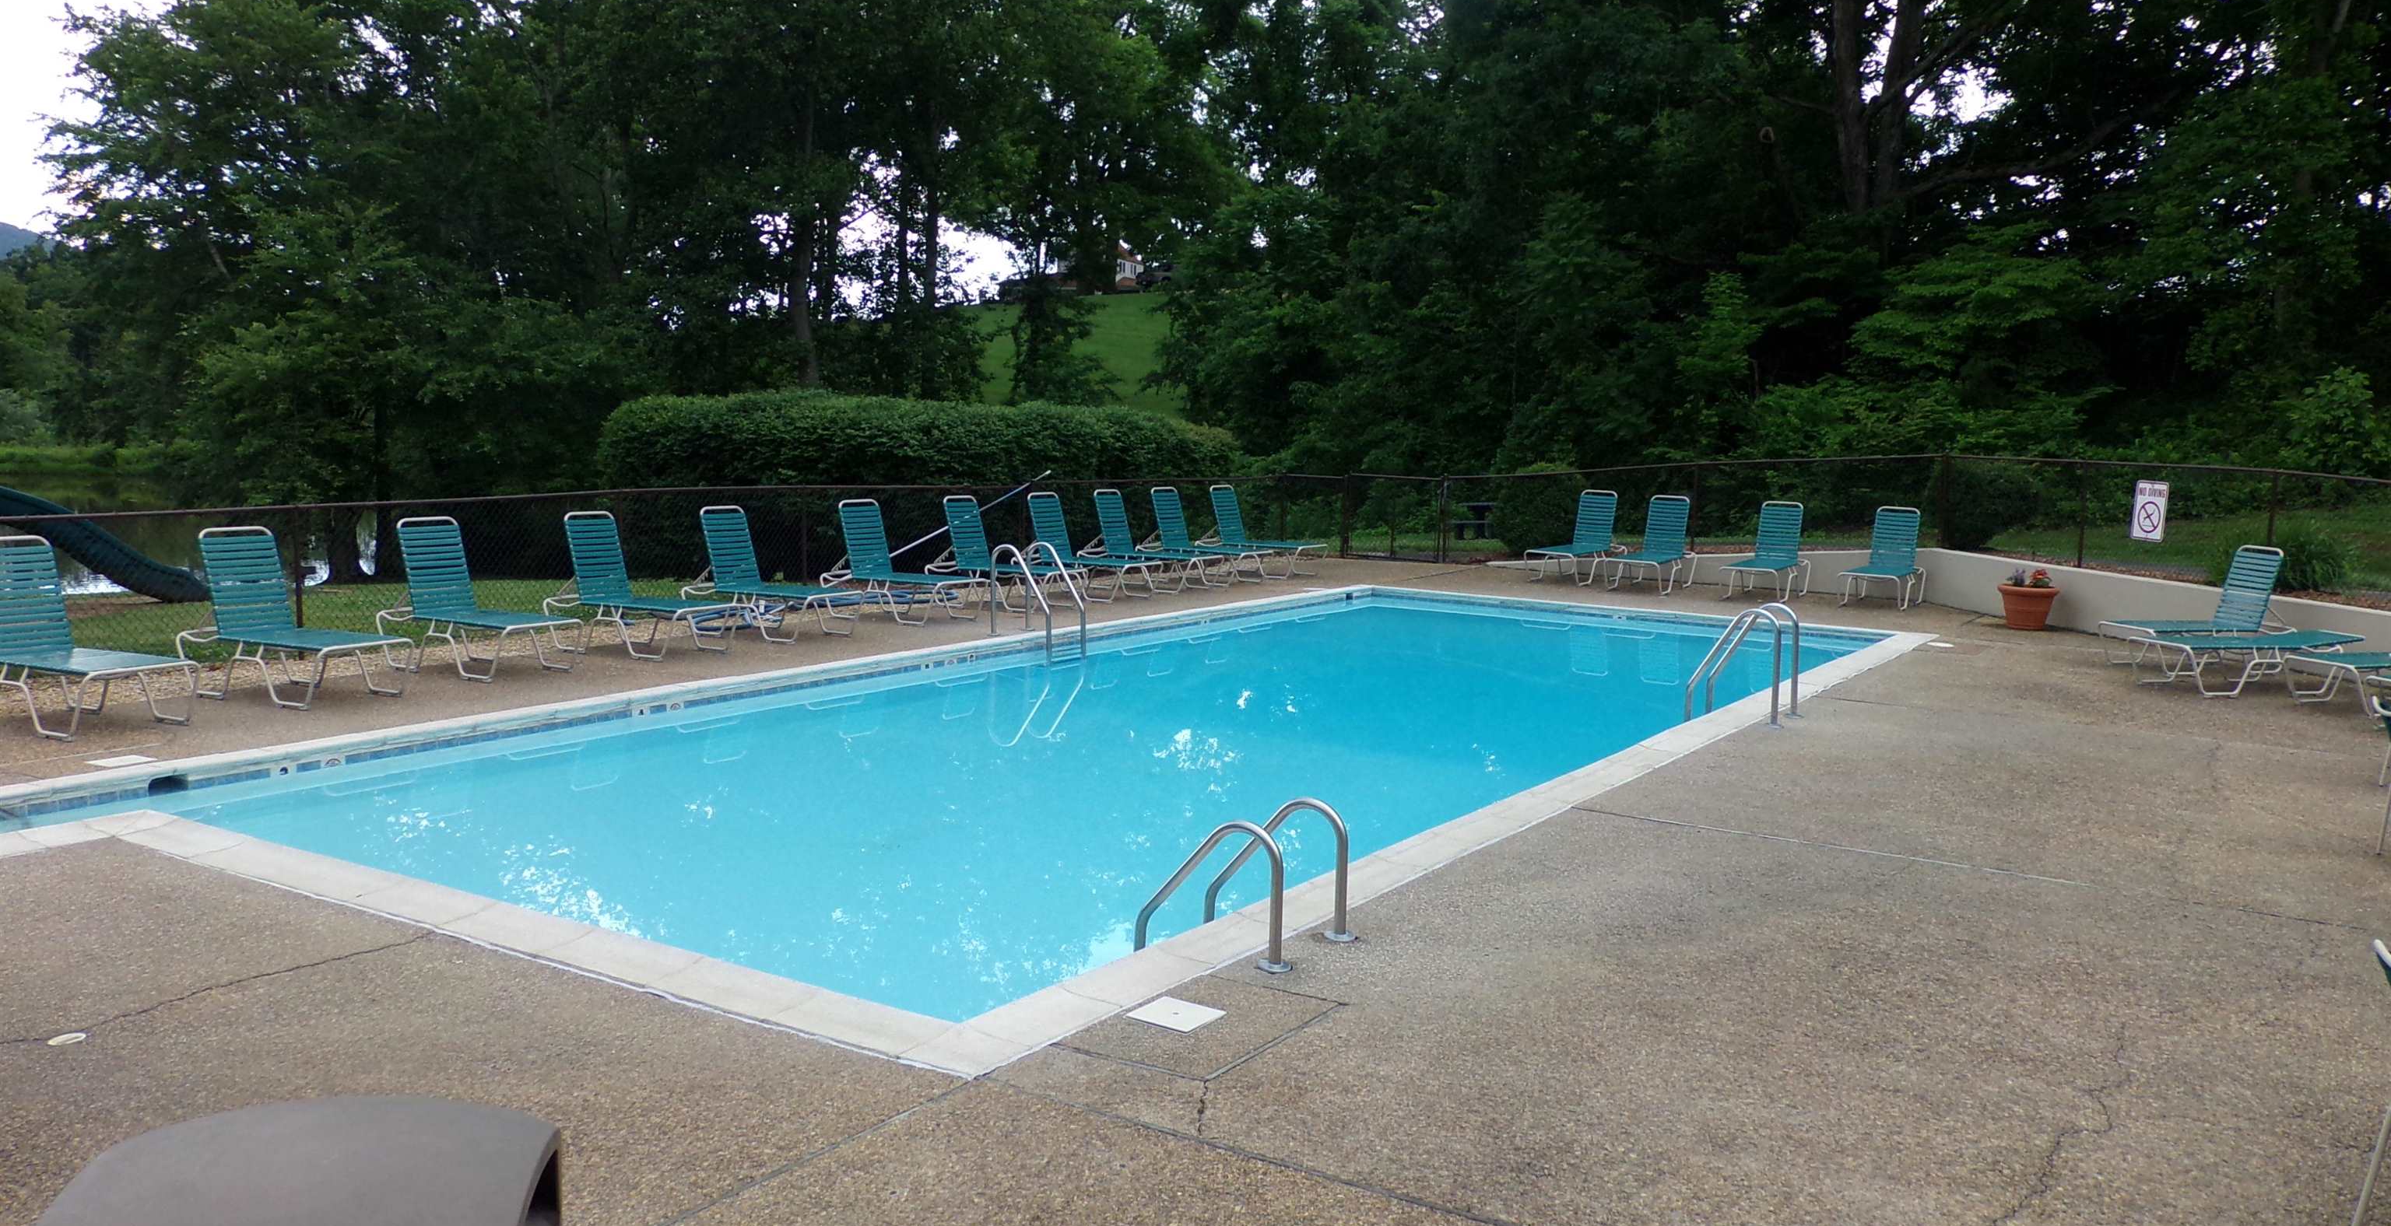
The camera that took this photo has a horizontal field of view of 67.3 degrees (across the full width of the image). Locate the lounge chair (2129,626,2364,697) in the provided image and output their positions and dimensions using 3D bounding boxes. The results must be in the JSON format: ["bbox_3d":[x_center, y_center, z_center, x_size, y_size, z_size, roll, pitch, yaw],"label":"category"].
[{"bbox_3d":[8.303,0.383,14.182,1.725,0.434,0.660,-1,7,-16],"label":"lounge chair"}]

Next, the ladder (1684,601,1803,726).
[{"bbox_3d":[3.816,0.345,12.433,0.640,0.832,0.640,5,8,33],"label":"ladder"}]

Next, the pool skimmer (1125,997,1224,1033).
[{"bbox_3d":[-0.061,1.365,6.080,0.258,0.025,0.231,5,8,33],"label":"pool skimmer"}]

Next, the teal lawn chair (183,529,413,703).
[{"bbox_3d":[-6.109,0.015,12.171,1.479,1.096,0.700,4,7,26],"label":"teal lawn chair"}]

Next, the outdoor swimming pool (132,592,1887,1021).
[{"bbox_3d":[0.555,1.200,13.430,5.963,1.300,13.955,5,8,33],"label":"outdoor swimming pool"}]

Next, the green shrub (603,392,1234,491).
[{"bbox_3d":[-3.343,-1.741,23.527,8.585,2.152,1.500,-3,8,-33],"label":"green shrub"}]

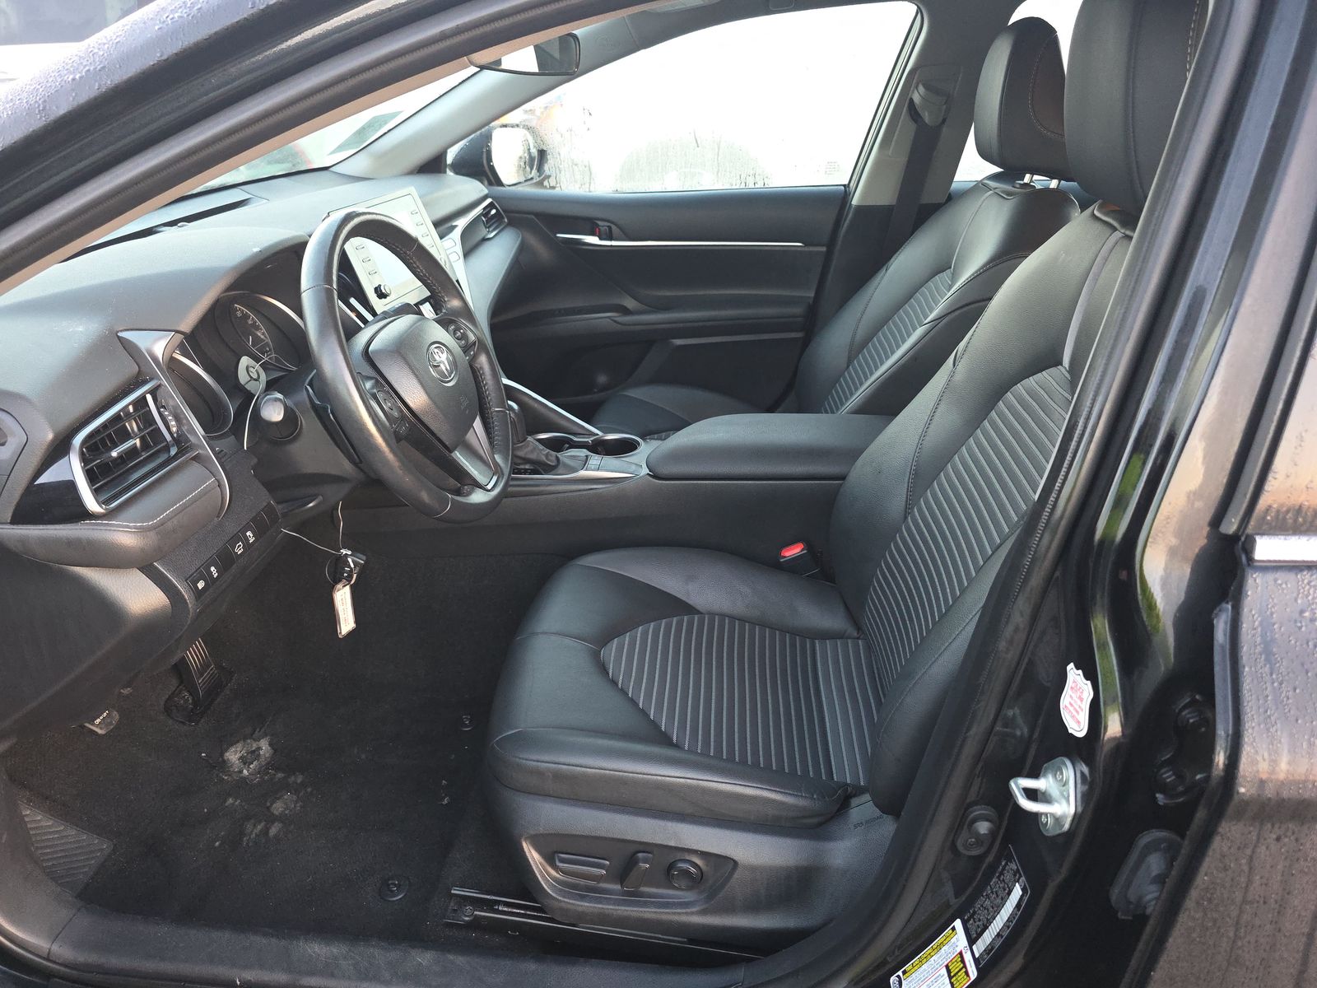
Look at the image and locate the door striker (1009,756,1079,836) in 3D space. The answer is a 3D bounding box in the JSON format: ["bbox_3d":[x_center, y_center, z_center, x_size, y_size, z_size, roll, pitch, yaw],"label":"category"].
[{"bbox_3d":[0.283,0.222,0.646,0.040,0.066,0.038,-3,25,-3],"label":"door striker"}]

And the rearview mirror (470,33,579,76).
[{"bbox_3d":[-0.178,-0.597,1.192,0.042,0.063,0.240,11,28,25],"label":"rearview mirror"}]

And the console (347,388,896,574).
[{"bbox_3d":[-0.029,-0.007,1.446,0.940,0.340,0.250,2,25,7],"label":"console"}]

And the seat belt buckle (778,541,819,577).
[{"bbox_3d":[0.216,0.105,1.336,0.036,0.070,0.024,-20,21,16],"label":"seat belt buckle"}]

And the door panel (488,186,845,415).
[{"bbox_3d":[-0.041,-0.404,2.041,0.930,0.610,0.130,2,25,7],"label":"door panel"}]

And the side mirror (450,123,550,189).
[{"bbox_3d":[-0.394,-0.837,2.168,0.165,0.145,0.220,7,26,18],"label":"side mirror"}]

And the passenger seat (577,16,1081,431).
[{"bbox_3d":[0.262,-0.322,1.669,0.900,1.000,0.540,2,25,7],"label":"passenger seat"}]

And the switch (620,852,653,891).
[{"bbox_3d":[-0.024,0.389,0.901,0.021,0.046,0.018,17,26,0],"label":"switch"}]

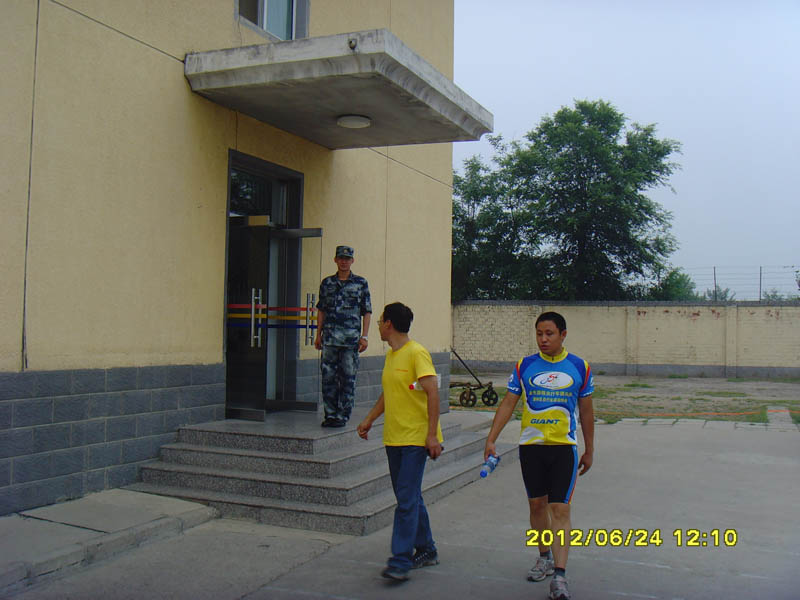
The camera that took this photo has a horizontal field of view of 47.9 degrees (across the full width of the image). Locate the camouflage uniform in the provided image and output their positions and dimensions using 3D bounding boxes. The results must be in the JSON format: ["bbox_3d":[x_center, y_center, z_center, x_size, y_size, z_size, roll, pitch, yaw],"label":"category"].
[{"bbox_3d":[-0.575,0.467,9.171,0.530,1.520,0.310,1,-2,21],"label":"camouflage uniform"}]

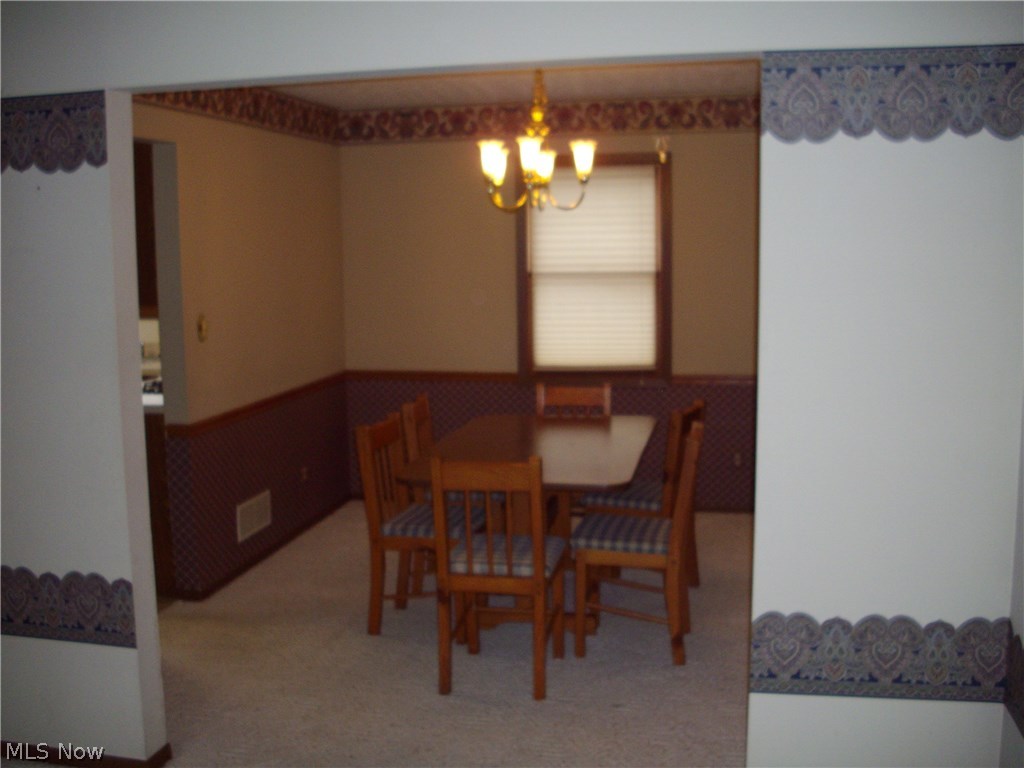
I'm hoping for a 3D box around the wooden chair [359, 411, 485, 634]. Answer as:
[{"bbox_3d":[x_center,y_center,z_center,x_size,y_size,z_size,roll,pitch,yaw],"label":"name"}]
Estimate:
[{"bbox_3d":[-0.355,0.595,4.711,0.505,0.905,0.420,1,8,15],"label":"wooden chair"}]

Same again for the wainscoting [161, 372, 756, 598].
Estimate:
[{"bbox_3d":[0.029,0.492,5.694,2.860,0.830,2.050,1,8,12],"label":"wainscoting"}]

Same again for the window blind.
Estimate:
[{"bbox_3d":[0.478,-0.682,6.488,0.760,1.200,0.045,1,8,12],"label":"window blind"}]

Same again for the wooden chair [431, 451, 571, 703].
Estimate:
[{"bbox_3d":[-0.036,0.669,4.138,0.420,0.905,0.505,1,8,12],"label":"wooden chair"}]

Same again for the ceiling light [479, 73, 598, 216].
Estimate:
[{"bbox_3d":[0.117,-1.078,4.797,0.535,0.655,0.535,1,8,12],"label":"ceiling light"}]

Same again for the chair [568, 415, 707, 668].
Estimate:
[{"bbox_3d":[0.517,0.620,4.443,0.505,0.905,0.420,1,8,12],"label":"chair"}]

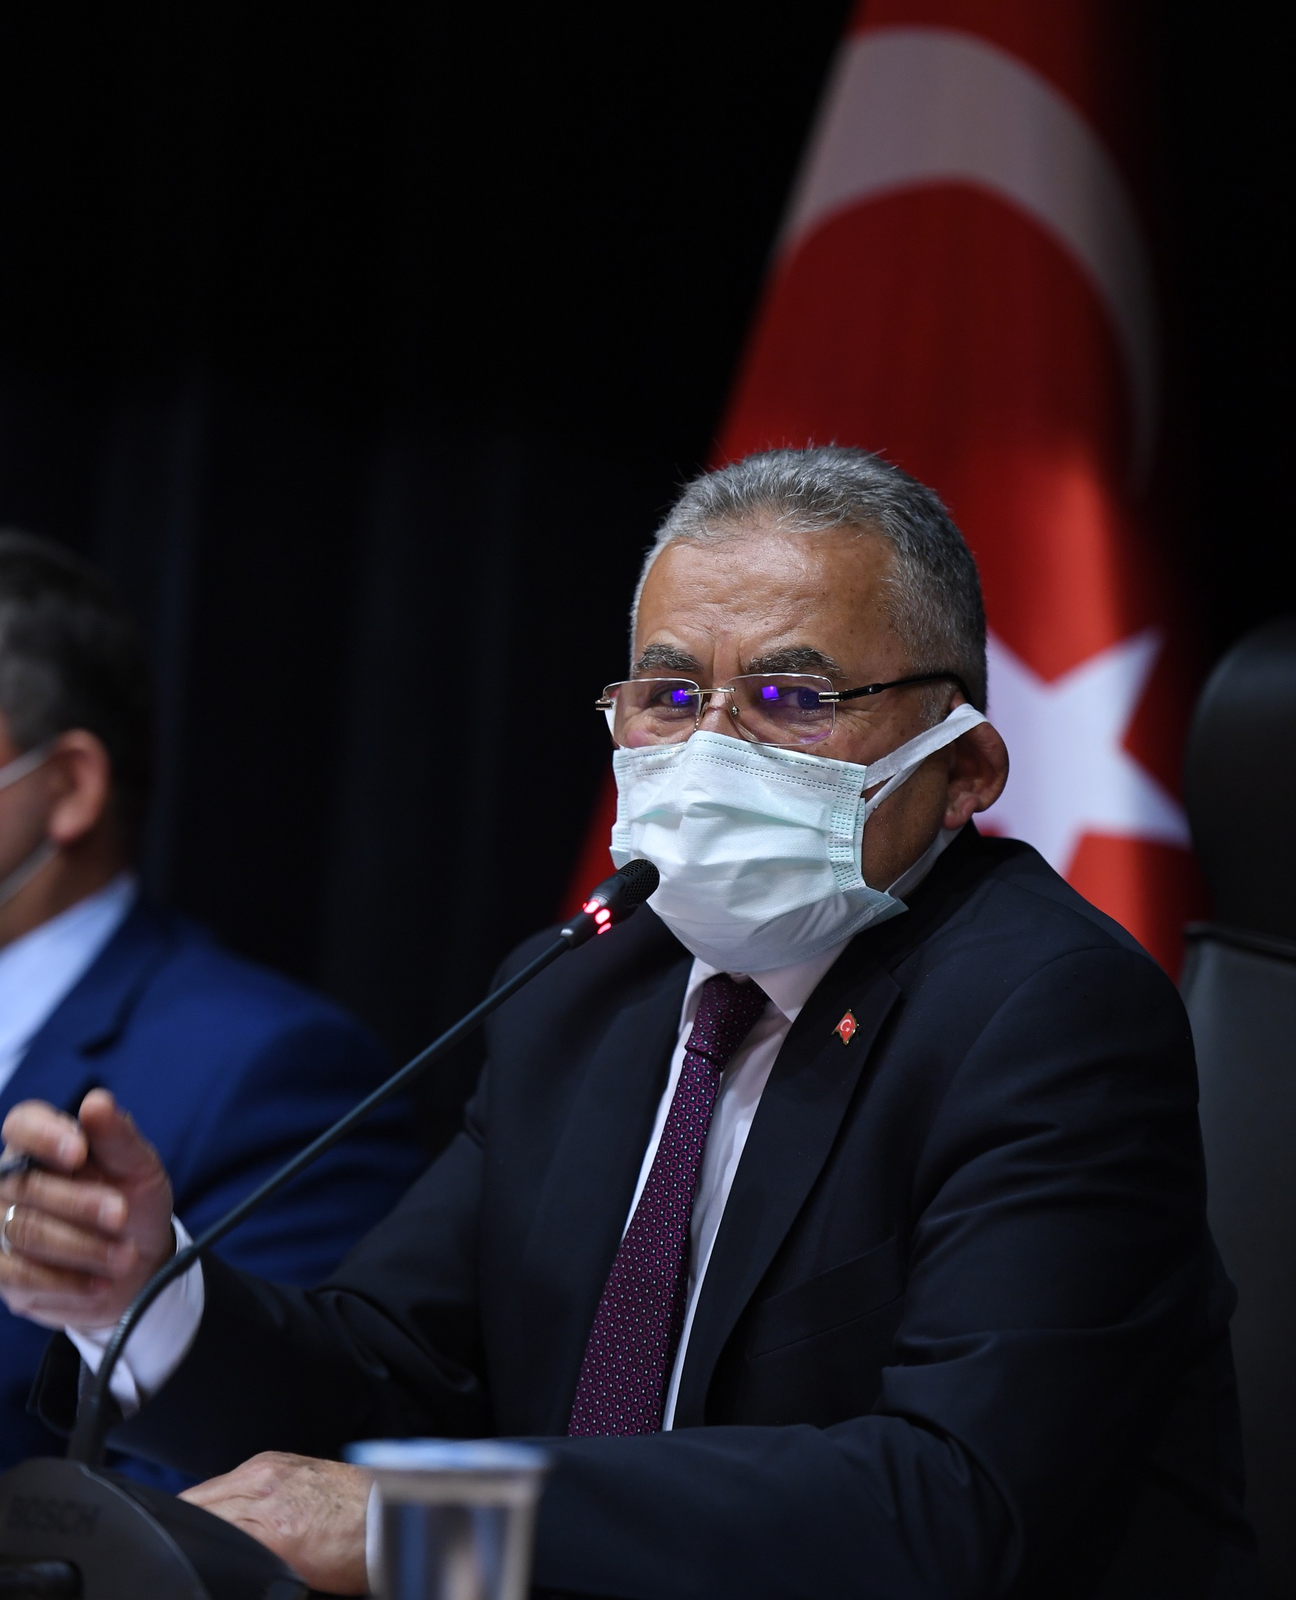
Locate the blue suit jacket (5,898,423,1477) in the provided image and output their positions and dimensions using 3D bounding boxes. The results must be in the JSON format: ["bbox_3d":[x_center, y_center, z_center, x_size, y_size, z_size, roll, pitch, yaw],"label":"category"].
[{"bbox_3d":[-0.370,0.345,4.300,0.560,0.580,0.420,1,1,38],"label":"blue suit jacket"}]

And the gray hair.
[{"bbox_3d":[0.078,-0.095,3.710,0.165,0.155,0.190,1,6,31],"label":"gray hair"}]

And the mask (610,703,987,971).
[{"bbox_3d":[0.054,0.018,3.660,0.150,0.125,0.120,1,6,31],"label":"mask"}]

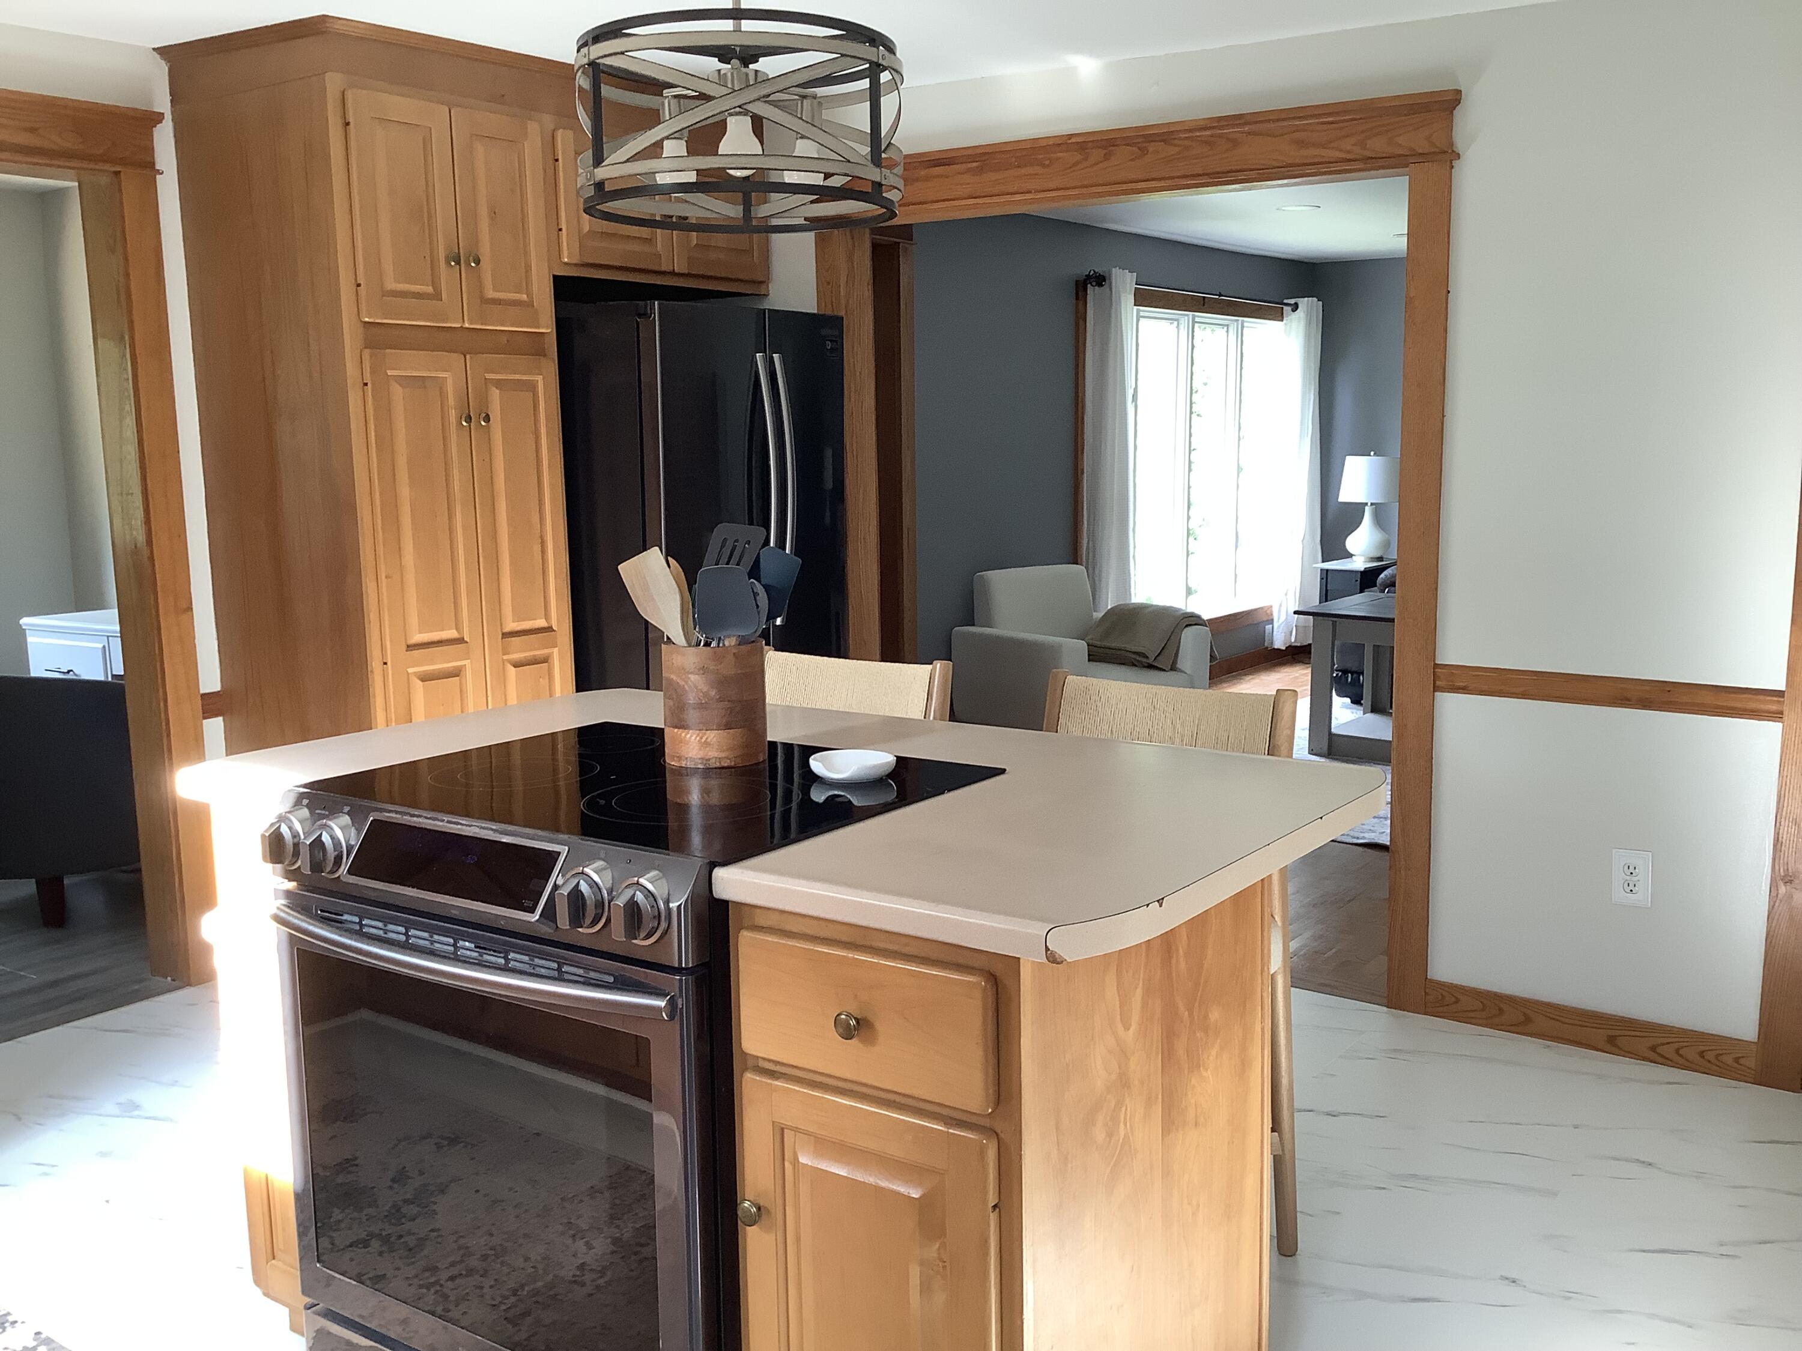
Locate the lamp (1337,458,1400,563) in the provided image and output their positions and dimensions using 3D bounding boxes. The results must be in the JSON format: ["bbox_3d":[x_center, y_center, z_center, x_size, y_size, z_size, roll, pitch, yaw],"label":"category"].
[{"bbox_3d":[2.751,-0.976,9.400,0.390,0.636,0.390,5,10,34],"label":"lamp"}]

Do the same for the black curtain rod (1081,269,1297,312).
[{"bbox_3d":[1.552,-1.957,8.265,0.100,0.070,2.490,5,10,34],"label":"black curtain rod"}]

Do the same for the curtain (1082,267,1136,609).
[{"bbox_3d":[0.993,-0.848,7.580,0.110,2.090,0.430,5,10,34],"label":"curtain"}]

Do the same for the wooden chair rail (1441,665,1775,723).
[{"bbox_3d":[1.523,0.036,3.516,0.710,0.071,0.028,5,10,34],"label":"wooden chair rail"}]

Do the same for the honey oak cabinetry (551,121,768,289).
[{"bbox_3d":[-0.861,-1.254,4.474,0.585,0.380,0.835,5,10,34],"label":"honey oak cabinetry"}]

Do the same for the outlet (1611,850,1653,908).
[{"bbox_3d":[1.603,0.443,3.532,0.082,0.123,0.018,5,10,34],"label":"outlet"}]

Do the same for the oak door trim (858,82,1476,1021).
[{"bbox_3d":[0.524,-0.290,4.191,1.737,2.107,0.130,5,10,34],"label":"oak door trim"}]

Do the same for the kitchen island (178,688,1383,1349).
[{"bbox_3d":[-0.180,0.599,2.290,1.433,0.935,0.920,5,10,34],"label":"kitchen island"}]

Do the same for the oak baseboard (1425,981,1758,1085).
[{"bbox_3d":[1.538,0.791,3.635,0.706,0.093,0.018,5,10,34],"label":"oak baseboard"}]

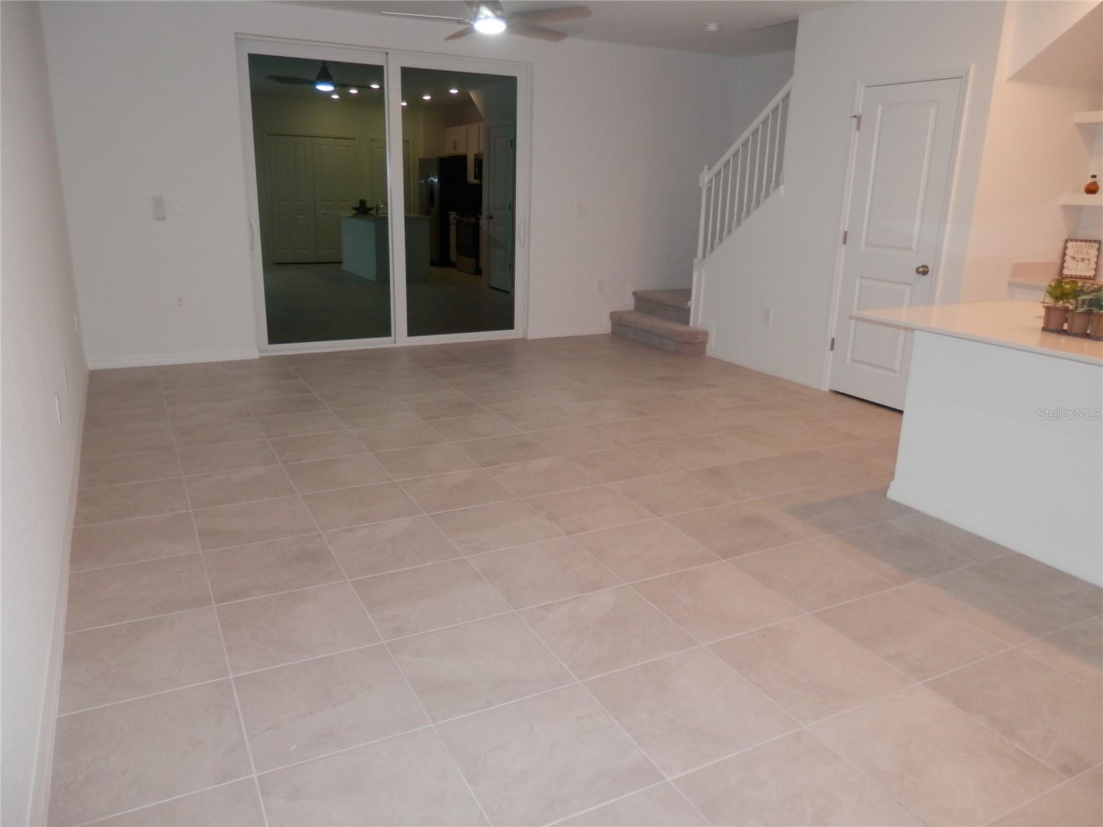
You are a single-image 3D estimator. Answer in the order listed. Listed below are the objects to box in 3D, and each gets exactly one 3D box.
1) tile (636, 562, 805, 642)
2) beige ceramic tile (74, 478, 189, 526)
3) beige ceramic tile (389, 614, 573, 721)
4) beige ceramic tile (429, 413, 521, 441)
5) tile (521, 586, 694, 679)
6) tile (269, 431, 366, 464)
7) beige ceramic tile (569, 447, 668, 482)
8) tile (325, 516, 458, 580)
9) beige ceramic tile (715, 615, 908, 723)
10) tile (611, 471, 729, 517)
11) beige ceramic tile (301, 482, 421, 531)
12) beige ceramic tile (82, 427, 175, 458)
[{"bbox_3d":[0.587,0.669,2.862,0.453,0.012,0.448,-7,18,-27],"label":"tile"},{"bbox_3d":[-1.877,0.394,3.572,0.452,0.010,0.452,-7,18,-27],"label":"beige ceramic tile"},{"bbox_3d":[-0.224,0.763,2.443,0.452,0.010,0.452,-7,18,-27],"label":"beige ceramic tile"},{"bbox_3d":[-0.465,0.088,4.762,0.453,0.012,0.448,-7,18,-27],"label":"beige ceramic tile"},{"bbox_3d":[0.178,0.710,2.625,0.449,0.010,0.449,-7,18,-27],"label":"tile"},{"bbox_3d":[-1.272,0.186,4.346,0.449,0.010,0.449,-7,18,-27],"label":"tile"},{"bbox_3d":[0.360,0.271,4.195,0.449,0.010,0.449,-7,18,-27],"label":"beige ceramic tile"},{"bbox_3d":[-0.642,0.532,3.204,0.453,0.012,0.448,-7,18,-27],"label":"tile"},{"bbox_3d":[0.786,0.775,2.449,0.449,0.010,0.449,-7,18,-27],"label":"beige ceramic tile"},{"bbox_3d":[0.570,0.389,3.830,0.453,0.010,0.447,-7,18,-27],"label":"tile"},{"bbox_3d":[-0.860,0.417,3.600,0.452,0.010,0.452,-7,18,-27],"label":"beige ceramic tile"},{"bbox_3d":[-2.300,0.164,4.344,0.452,0.010,0.452,-7,18,-27],"label":"beige ceramic tile"}]

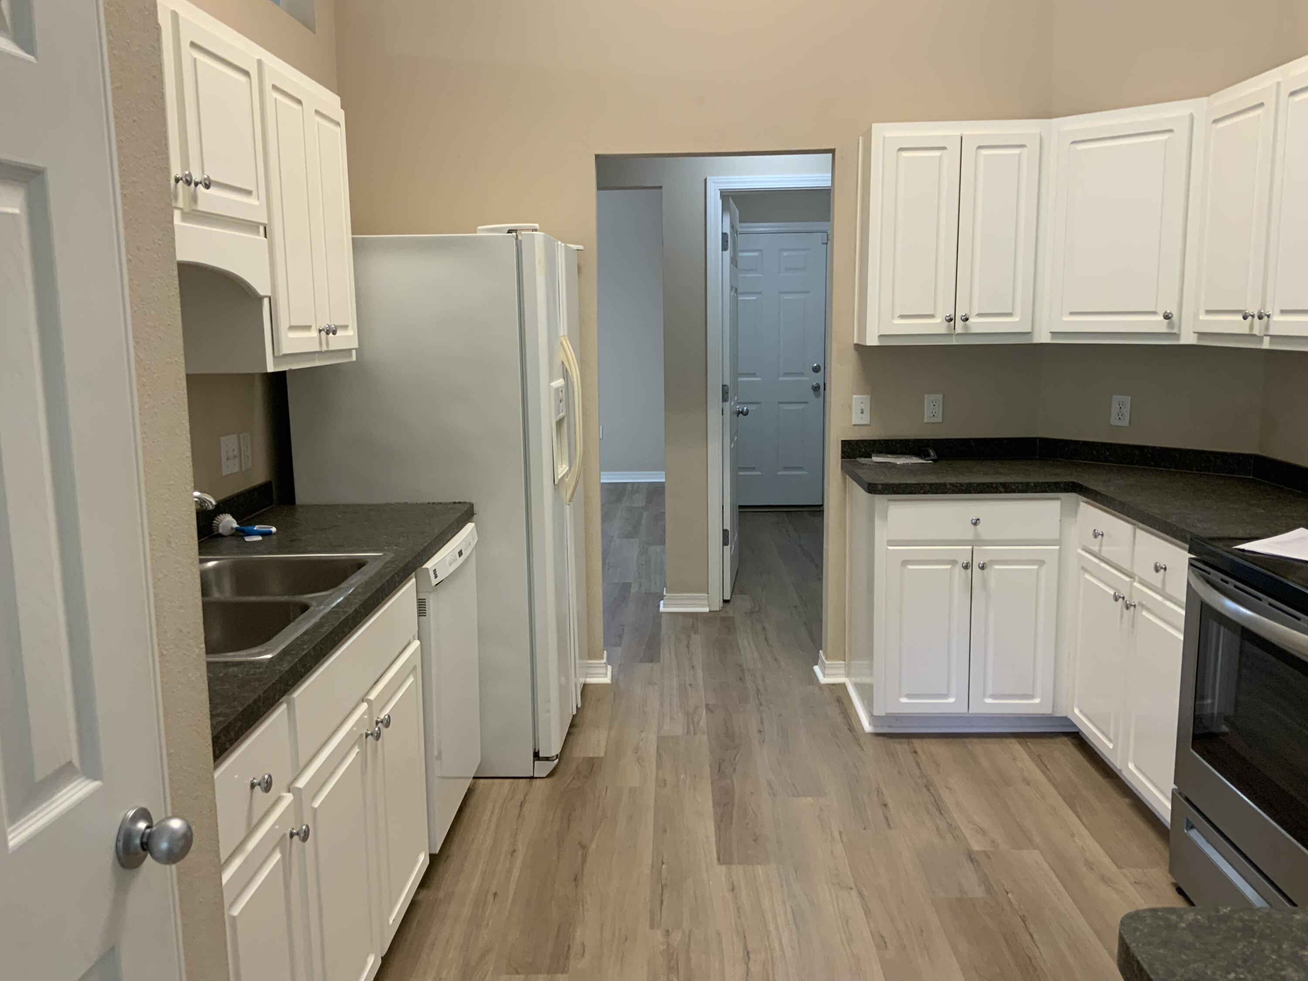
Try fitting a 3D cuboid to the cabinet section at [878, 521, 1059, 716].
[{"bbox_3d":[1.086,0.377,4.006,0.622,0.730,0.550,0,9,2],"label":"cabinet section"}]

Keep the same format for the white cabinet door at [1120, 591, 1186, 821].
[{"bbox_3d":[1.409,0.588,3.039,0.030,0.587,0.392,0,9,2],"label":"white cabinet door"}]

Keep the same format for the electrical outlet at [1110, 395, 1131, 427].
[{"bbox_3d":[1.740,-0.295,4.080,0.008,0.114,0.070,-10,13,-42],"label":"electrical outlet"}]

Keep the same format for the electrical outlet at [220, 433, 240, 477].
[{"bbox_3d":[-1.206,-0.101,3.129,0.008,0.112,0.117,0,10,2],"label":"electrical outlet"}]

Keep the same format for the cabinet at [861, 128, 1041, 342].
[{"bbox_3d":[1.075,-0.921,3.990,0.617,0.766,0.309,0,10,2],"label":"cabinet"}]

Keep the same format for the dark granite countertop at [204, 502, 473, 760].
[{"bbox_3d":[-0.913,0.222,2.509,0.624,0.040,1.935,0,10,2],"label":"dark granite countertop"}]

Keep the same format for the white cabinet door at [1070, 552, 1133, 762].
[{"bbox_3d":[1.421,0.519,3.467,0.030,0.587,0.436,0,9,2],"label":"white cabinet door"}]

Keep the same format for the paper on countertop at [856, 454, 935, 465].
[{"bbox_3d":[0.939,-0.120,4.208,0.278,0.028,0.120,0,10,2],"label":"paper on countertop"}]

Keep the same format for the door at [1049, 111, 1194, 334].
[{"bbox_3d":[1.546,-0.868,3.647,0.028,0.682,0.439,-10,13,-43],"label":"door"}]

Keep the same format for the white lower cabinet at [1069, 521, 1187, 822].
[{"bbox_3d":[1.716,0.481,3.325,0.625,0.810,0.805,0,10,2],"label":"white lower cabinet"}]

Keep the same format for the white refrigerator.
[{"bbox_3d":[-0.680,0.001,3.875,0.865,1.762,0.875,0,10,2],"label":"white refrigerator"}]

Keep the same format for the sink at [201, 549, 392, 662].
[{"bbox_3d":[-0.928,0.321,2.345,0.544,0.188,0.823,0,10,2],"label":"sink"}]

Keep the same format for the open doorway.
[{"bbox_3d":[0.240,-0.255,4.354,0.901,2.086,0.130,0,10,2],"label":"open doorway"}]

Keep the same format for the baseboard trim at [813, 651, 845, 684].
[{"bbox_3d":[0.731,0.723,4.519,0.107,0.094,0.192,0,10,2],"label":"baseboard trim"}]

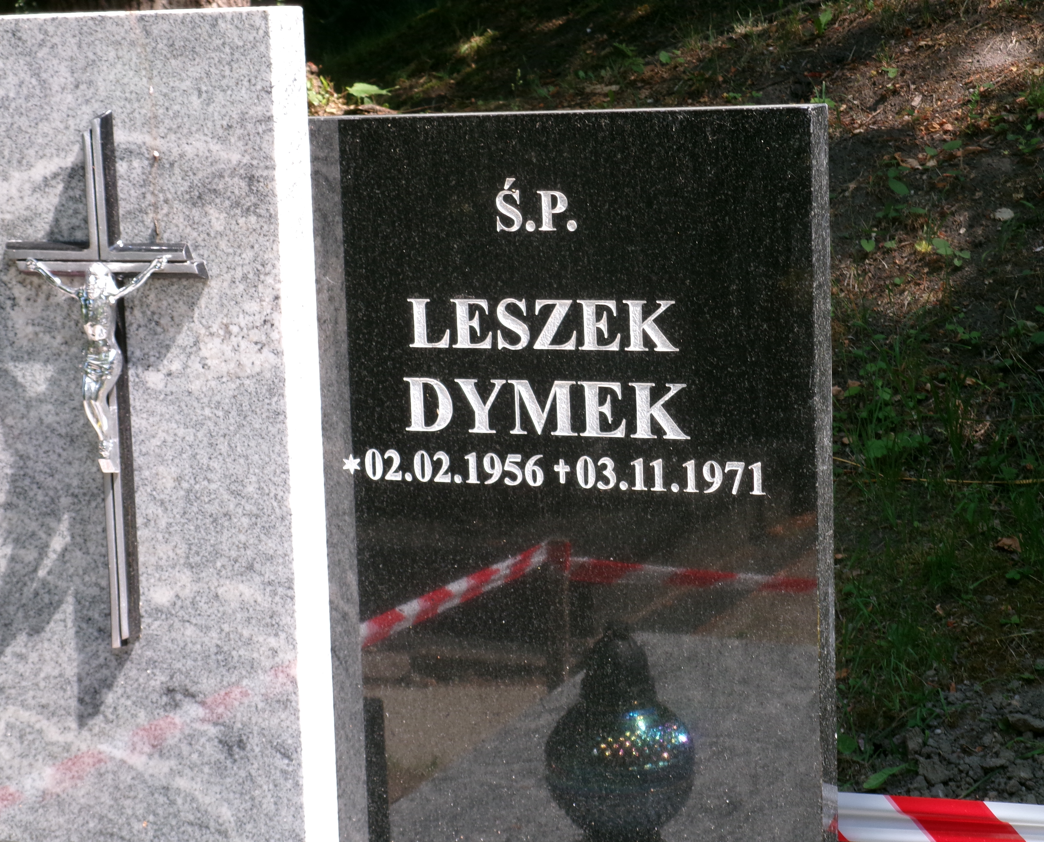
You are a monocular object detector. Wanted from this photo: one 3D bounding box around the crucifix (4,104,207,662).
[{"bbox_3d":[-0.367,-0.031,2.208,0.197,0.474,0.052,2,9,25],"label":"crucifix"}]

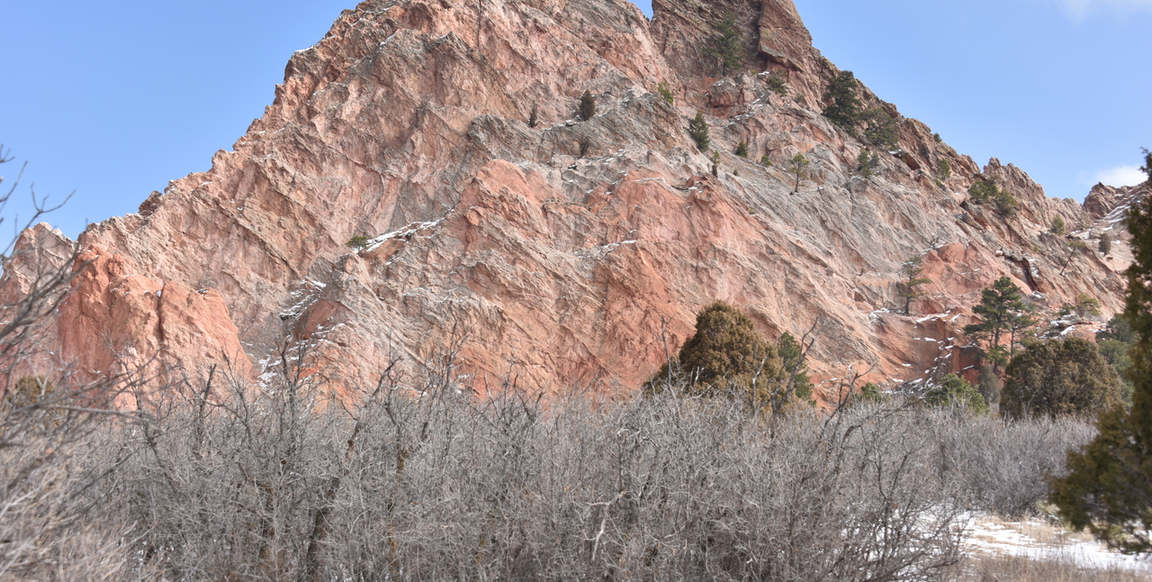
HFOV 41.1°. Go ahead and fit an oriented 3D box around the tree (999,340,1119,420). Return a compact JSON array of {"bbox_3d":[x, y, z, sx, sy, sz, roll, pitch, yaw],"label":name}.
[{"bbox_3d":[20.545,4.284,65.000,5.103,4.669,4.848,0,-6,0],"label":"tree"}]

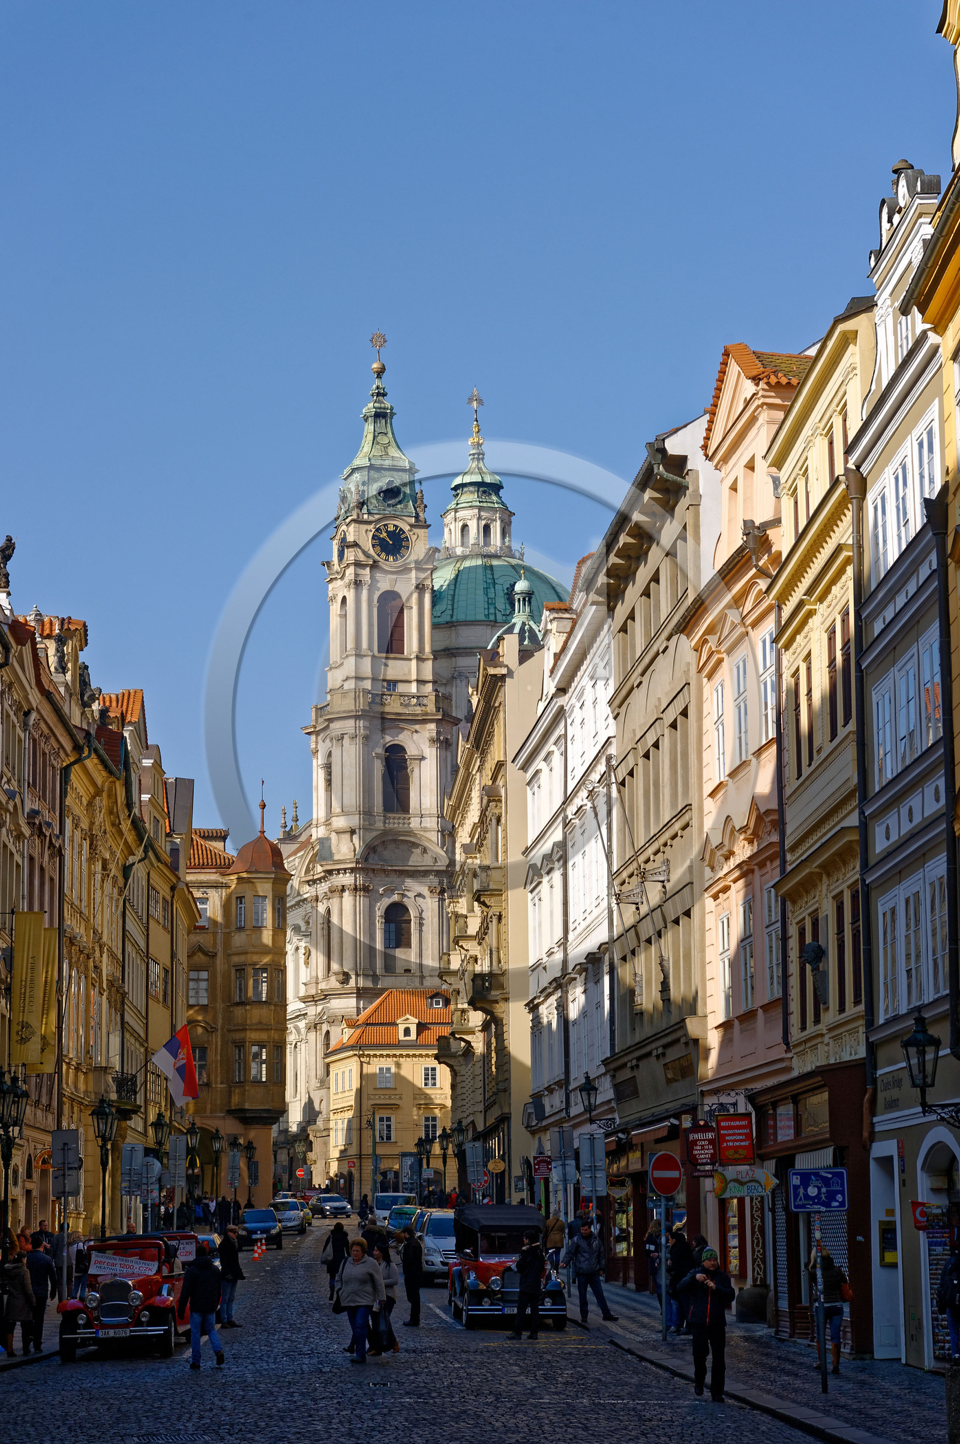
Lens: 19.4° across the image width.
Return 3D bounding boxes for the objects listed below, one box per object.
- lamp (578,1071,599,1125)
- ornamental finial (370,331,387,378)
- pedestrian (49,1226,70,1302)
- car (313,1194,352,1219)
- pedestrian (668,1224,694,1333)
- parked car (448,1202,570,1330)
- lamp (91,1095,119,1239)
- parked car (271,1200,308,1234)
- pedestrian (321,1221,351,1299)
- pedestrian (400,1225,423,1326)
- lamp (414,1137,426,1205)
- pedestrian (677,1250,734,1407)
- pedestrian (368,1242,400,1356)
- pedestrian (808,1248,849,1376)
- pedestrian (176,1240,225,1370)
[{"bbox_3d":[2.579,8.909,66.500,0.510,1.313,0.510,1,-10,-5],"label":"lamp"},{"bbox_3d":[-9.244,-33.309,255.383,1.500,4.250,1.250,2,-11,-11],"label":"ornamental finial"},{"bbox_3d":[-8.812,11.391,58.950,0.450,1.690,0.320,-1,-10,0],"label":"pedestrian"},{"bbox_3d":[-9.390,30.071,174.381,1.810,1.470,4.700,2,-11,-14],"label":"car"},{"bbox_3d":[3.253,9.045,45.600,0.450,1.763,0.500,-2,-10,10],"label":"pedestrian"},{"bbox_3d":[0.429,9.671,49.982,1.760,2.040,4.600,0,-10,-4],"label":"parked car"},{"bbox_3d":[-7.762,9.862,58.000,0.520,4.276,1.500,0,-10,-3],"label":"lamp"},{"bbox_3d":[-8.733,22.243,126.206,1.760,1.500,4.200,0,-10,-2],"label":"parked car"},{"bbox_3d":[-3.138,11.733,61.000,0.580,1.686,0.420,0,-10,-3],"label":"pedestrian"},{"bbox_3d":[-1.208,9.653,49.053,0.420,1.720,0.460,0,-10,-6],"label":"pedestrian"},{"bbox_3d":[-3.046,23.394,143.000,0.520,4.483,0.520,0,-10,-3],"label":"lamp"},{"bbox_3d":[2.682,7.114,33.200,0.660,1.783,0.450,0,-10,-2],"label":"pedestrian"},{"bbox_3d":[-1.476,8.783,42.700,0.480,1.674,0.500,8,-13,-40],"label":"pedestrian"},{"bbox_3d":[4.610,7.758,37.000,0.540,1.624,0.420,1,-10,-8],"label":"pedestrian"},{"bbox_3d":[-3.869,8.077,38.953,0.620,1.720,0.500,2,-11,-14],"label":"pedestrian"}]

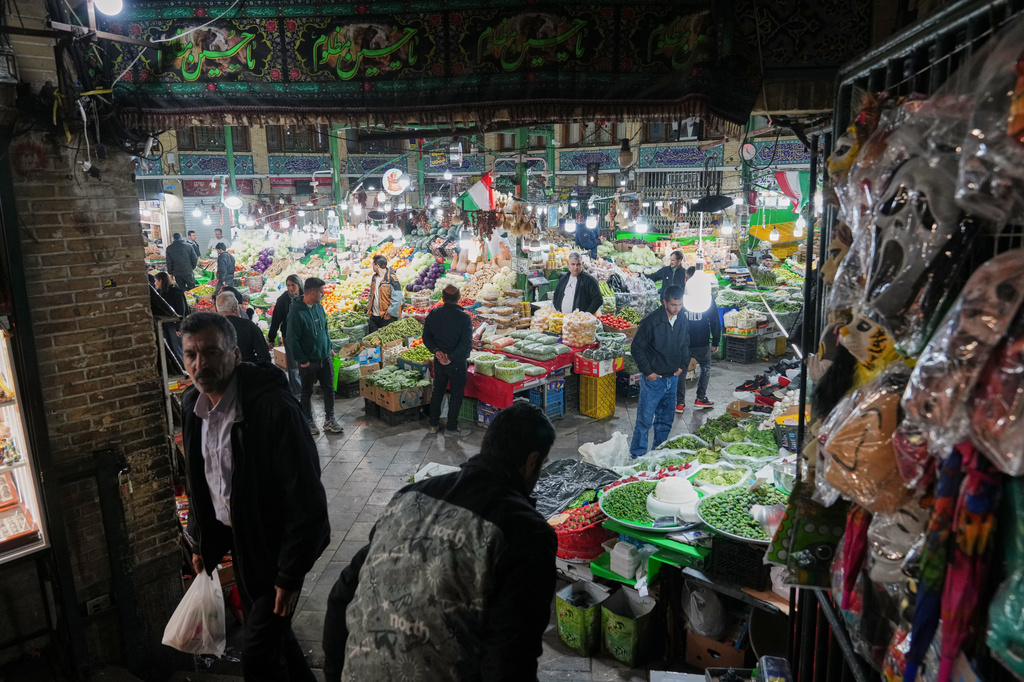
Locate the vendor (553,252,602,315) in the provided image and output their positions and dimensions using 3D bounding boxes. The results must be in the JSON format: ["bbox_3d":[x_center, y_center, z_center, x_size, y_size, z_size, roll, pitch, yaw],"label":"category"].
[{"bbox_3d":[0.848,-0.295,9.105,0.620,1.750,0.380,5,13,23],"label":"vendor"}]

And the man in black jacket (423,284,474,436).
[{"bbox_3d":[-0.700,0.208,7.548,0.530,1.670,0.360,2,12,12],"label":"man in black jacket"}]

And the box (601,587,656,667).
[{"bbox_3d":[0.678,1.669,3.991,0.224,0.303,0.237,10,16,39],"label":"box"}]

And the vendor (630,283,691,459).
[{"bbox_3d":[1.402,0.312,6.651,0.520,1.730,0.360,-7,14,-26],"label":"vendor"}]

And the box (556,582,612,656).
[{"bbox_3d":[0.421,1.638,4.036,0.215,0.310,0.215,-12,17,-40],"label":"box"}]

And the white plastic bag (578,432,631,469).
[{"bbox_3d":[0.906,1.067,6.729,0.480,0.320,0.340,0,12,0],"label":"white plastic bag"}]

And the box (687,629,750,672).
[{"bbox_3d":[1.233,1.702,3.908,0.320,0.212,0.400,8,15,35],"label":"box"}]

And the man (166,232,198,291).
[{"bbox_3d":[-6.728,-1.335,14.085,0.580,1.750,0.380,-3,13,-14],"label":"man"}]

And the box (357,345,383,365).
[{"bbox_3d":[-1.889,0.156,8.675,0.288,0.189,0.404,-10,15,-37],"label":"box"}]

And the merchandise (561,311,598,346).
[{"bbox_3d":[0.858,-0.142,8.726,0.420,0.370,0.400,1,13,8],"label":"merchandise"}]

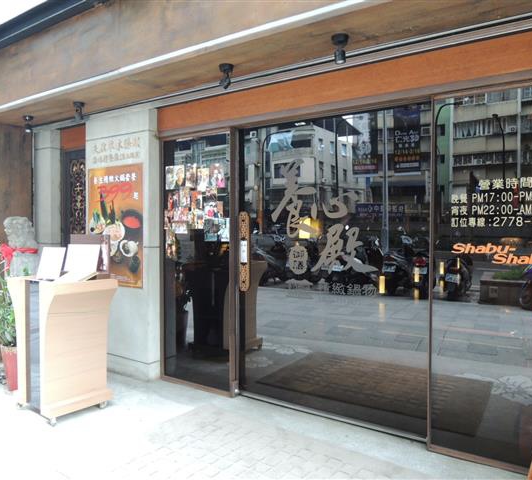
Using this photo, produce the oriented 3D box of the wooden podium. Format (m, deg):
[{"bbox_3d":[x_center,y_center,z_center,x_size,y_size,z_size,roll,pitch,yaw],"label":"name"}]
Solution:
[{"bbox_3d":[-1.658,0.839,3.608,0.806,1.037,0.496,1,2,38],"label":"wooden podium"}]

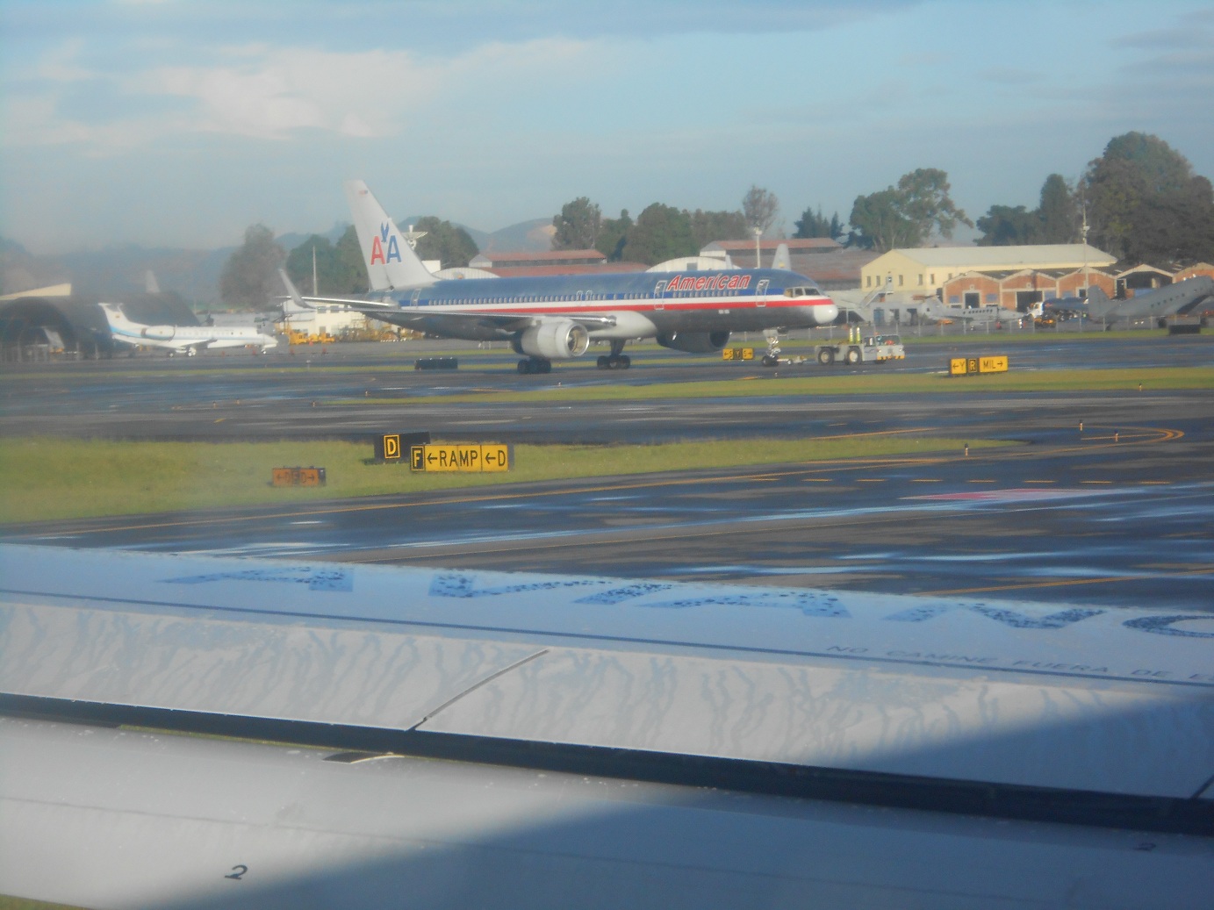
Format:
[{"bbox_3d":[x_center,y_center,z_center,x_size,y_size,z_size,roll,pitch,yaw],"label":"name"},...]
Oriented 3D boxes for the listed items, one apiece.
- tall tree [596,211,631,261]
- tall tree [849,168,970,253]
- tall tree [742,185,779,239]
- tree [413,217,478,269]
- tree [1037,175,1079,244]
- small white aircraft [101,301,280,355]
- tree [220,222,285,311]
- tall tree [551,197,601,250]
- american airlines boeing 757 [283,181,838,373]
[{"bbox_3d":[1.273,-32.077,959.715,6.320,21.870,6.010,-2,1,0],"label":"tall tree"},{"bbox_3d":[50.451,-34.492,909.656,20.190,26.430,15.150,-2,1,0],"label":"tall tree"},{"bbox_3d":[27.735,-35.294,979.665,6.630,25.710,6.300,-2,1,0],"label":"tall tree"},{"bbox_3d":[-27.000,-29.688,919.729,11.170,20.830,10.610,-2,1,0],"label":"tree"},{"bbox_3d":[73.543,-33.660,889.682,6.790,24.450,6.450,-2,1,0],"label":"tree"},{"bbox_3d":[-54.343,-16.470,715.570,26.300,6.760,20.800,-2,2,-27],"label":"small white aircraft"},{"bbox_3d":[-60.174,-28.907,929.731,10.960,20.690,10.420,-2,1,0],"label":"tree"},{"bbox_3d":[-5.194,-33.063,959.685,8.650,24.220,8.220,-2,1,0],"label":"tall tree"},{"bbox_3d":[-1.869,-12.302,363.204,41.000,13.600,47.300,-3,2,-44],"label":"american airlines boeing 757"}]

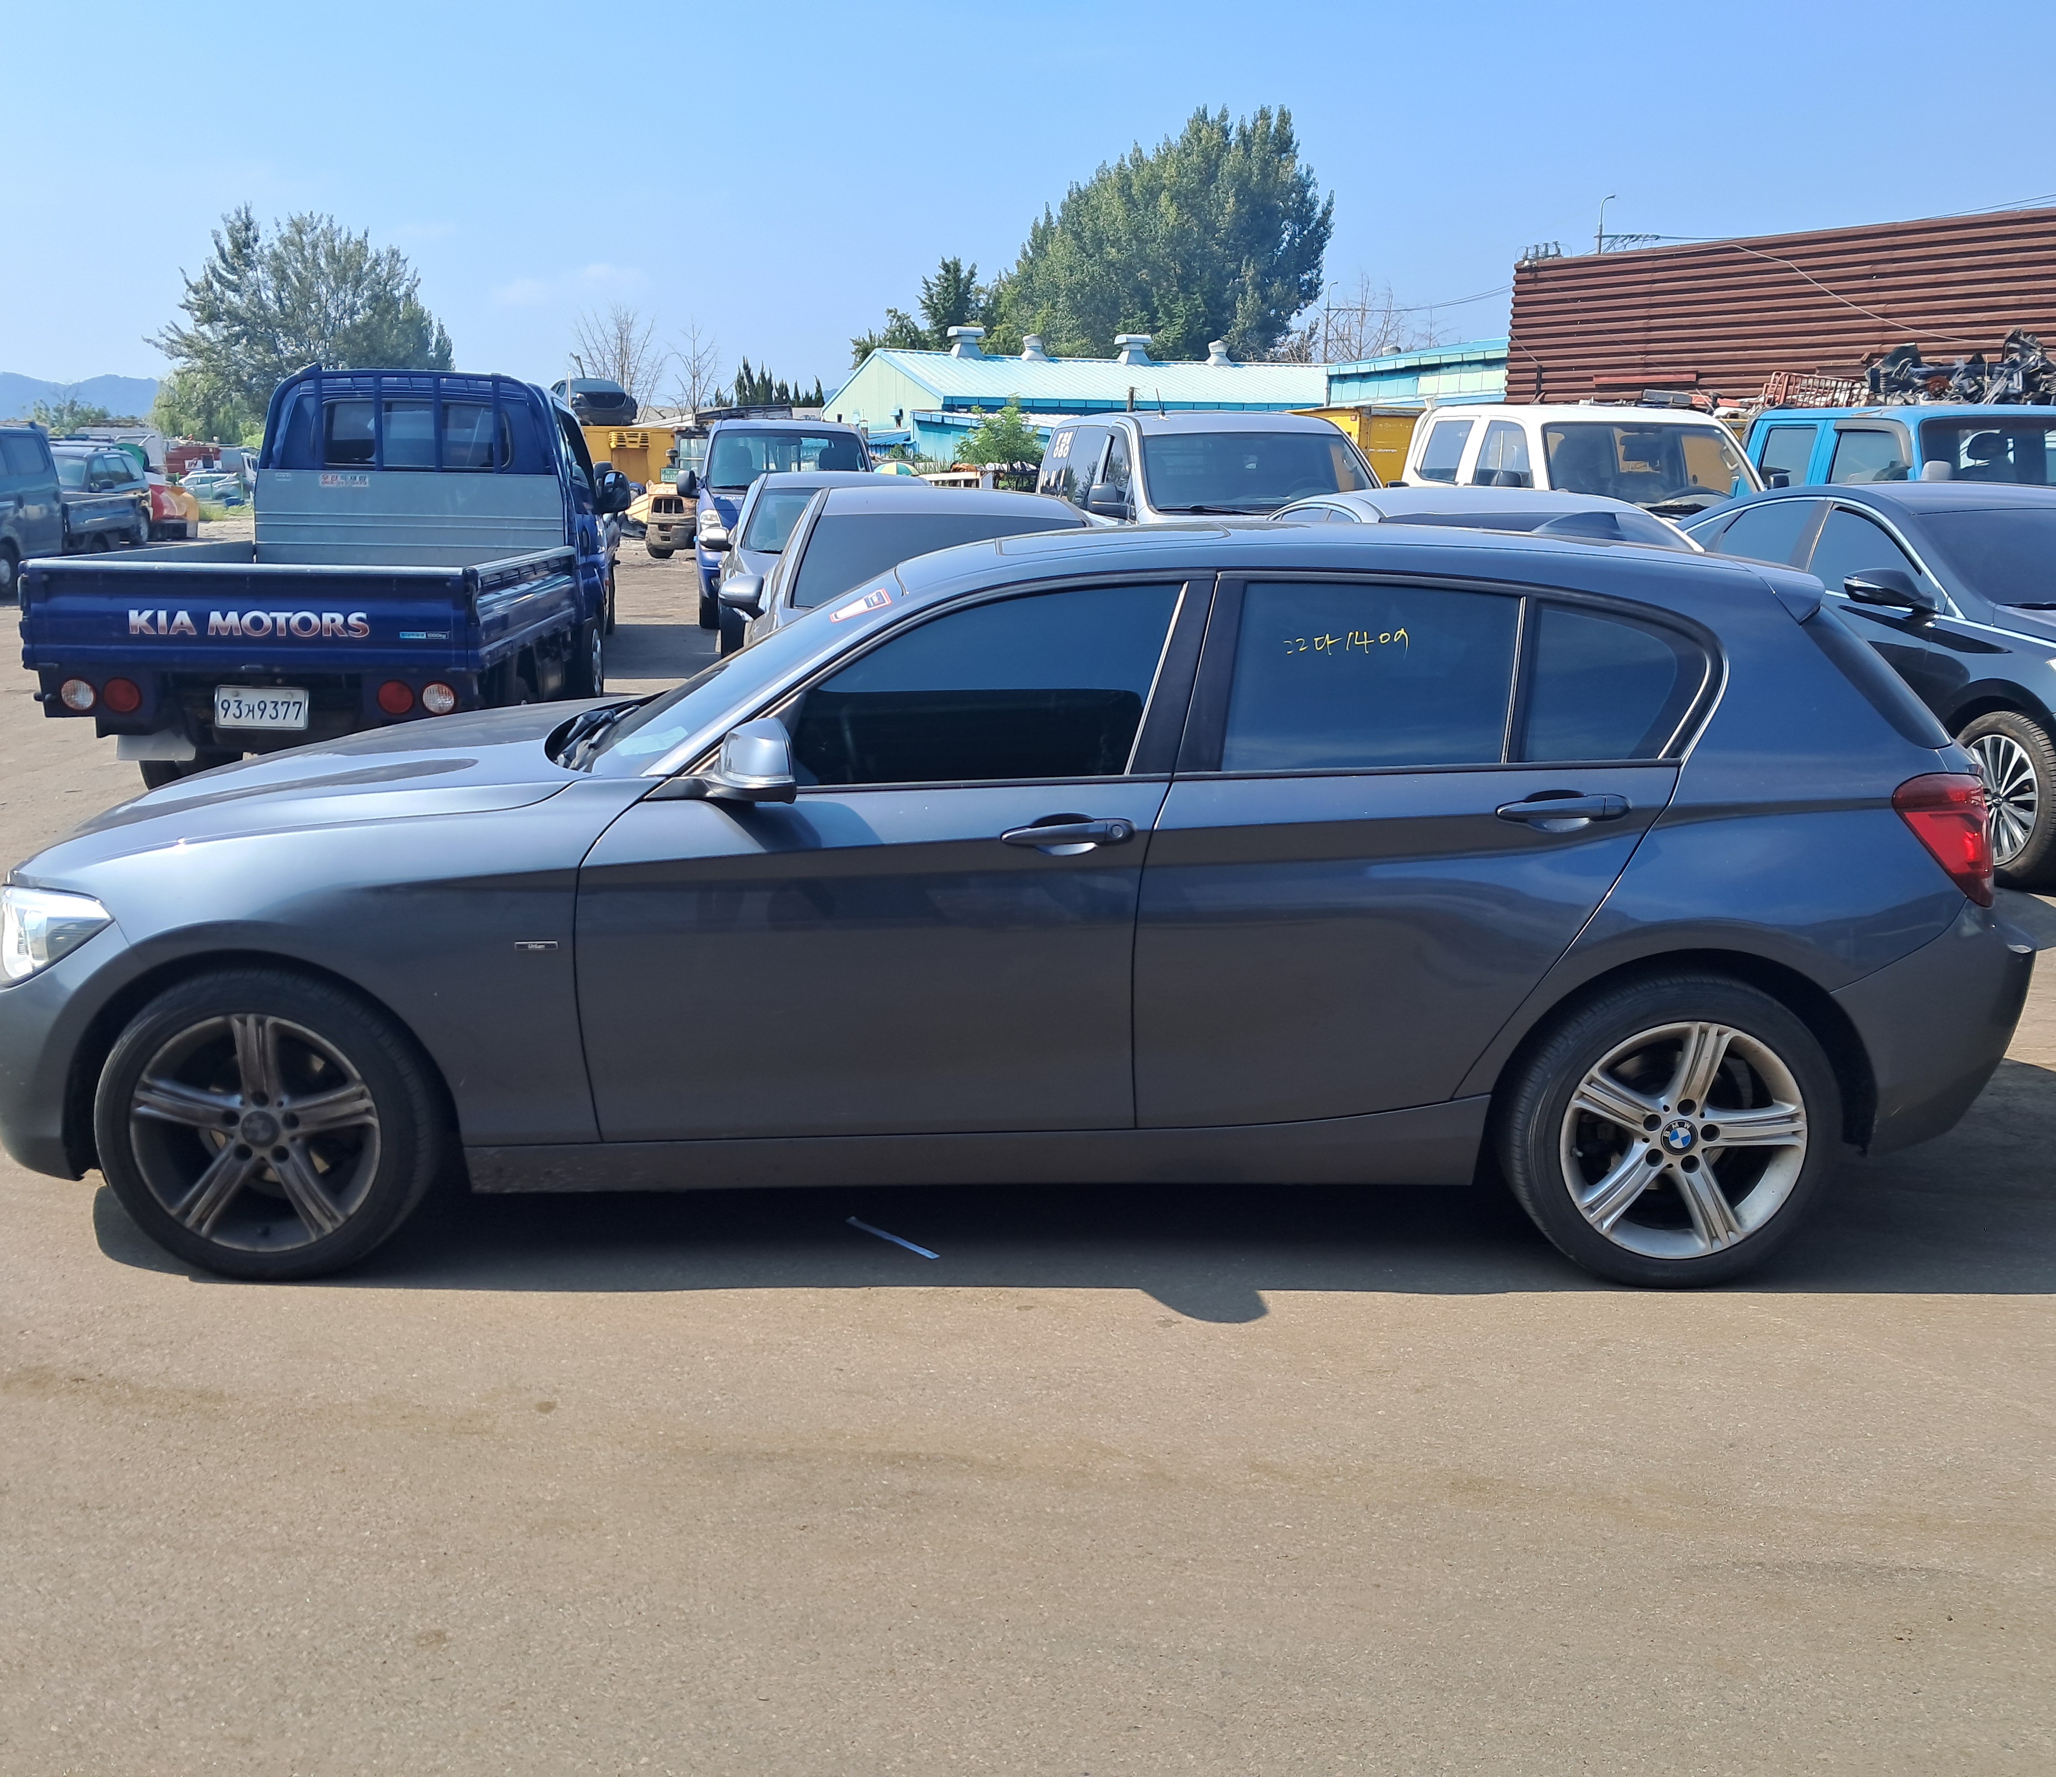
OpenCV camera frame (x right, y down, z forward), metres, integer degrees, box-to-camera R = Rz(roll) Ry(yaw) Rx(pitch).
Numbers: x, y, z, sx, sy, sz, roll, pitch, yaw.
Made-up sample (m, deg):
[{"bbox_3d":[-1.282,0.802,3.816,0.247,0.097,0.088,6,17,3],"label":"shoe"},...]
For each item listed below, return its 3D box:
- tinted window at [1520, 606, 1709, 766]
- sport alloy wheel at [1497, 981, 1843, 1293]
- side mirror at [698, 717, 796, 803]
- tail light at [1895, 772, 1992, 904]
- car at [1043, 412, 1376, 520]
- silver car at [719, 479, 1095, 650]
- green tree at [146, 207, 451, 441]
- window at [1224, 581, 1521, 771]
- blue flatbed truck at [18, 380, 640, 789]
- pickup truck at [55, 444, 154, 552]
[{"bbox_3d":[1.080,-0.377,3.418,0.360,0.290,0.040,0,-4,0],"label":"tinted window"},{"bbox_3d":[1.244,0.453,3.603,0.630,0.630,0.215,0,13,-1],"label":"sport alloy wheel"},{"bbox_3d":[-0.490,-0.233,3.290,0.165,0.150,0.220,0,13,-1],"label":"side mirror"},{"bbox_3d":[1.749,-0.096,3.557,0.270,0.270,0.270,0,13,-1],"label":"tail light"},{"bbox_3d":[1.446,-2.786,14.649,1.920,1.930,5.100,-2,13,-9],"label":"car"},{"bbox_3d":[-0.347,-1.160,8.662,1.820,1.450,4.600,-2,13,-7],"label":"silver car"},{"bbox_3d":[-35.419,-26.499,91.511,15.300,13.770,14.000,1,13,0],"label":"green tree"},{"bbox_3d":[0.643,-0.396,3.454,0.570,0.350,0.050,0,-7,-1],"label":"window"},{"bbox_3d":[-3.336,-1.707,9.772,1.740,2.000,5.120,-1,13,-6],"label":"blue flatbed truck"},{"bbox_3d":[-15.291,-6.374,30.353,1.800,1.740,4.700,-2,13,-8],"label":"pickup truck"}]

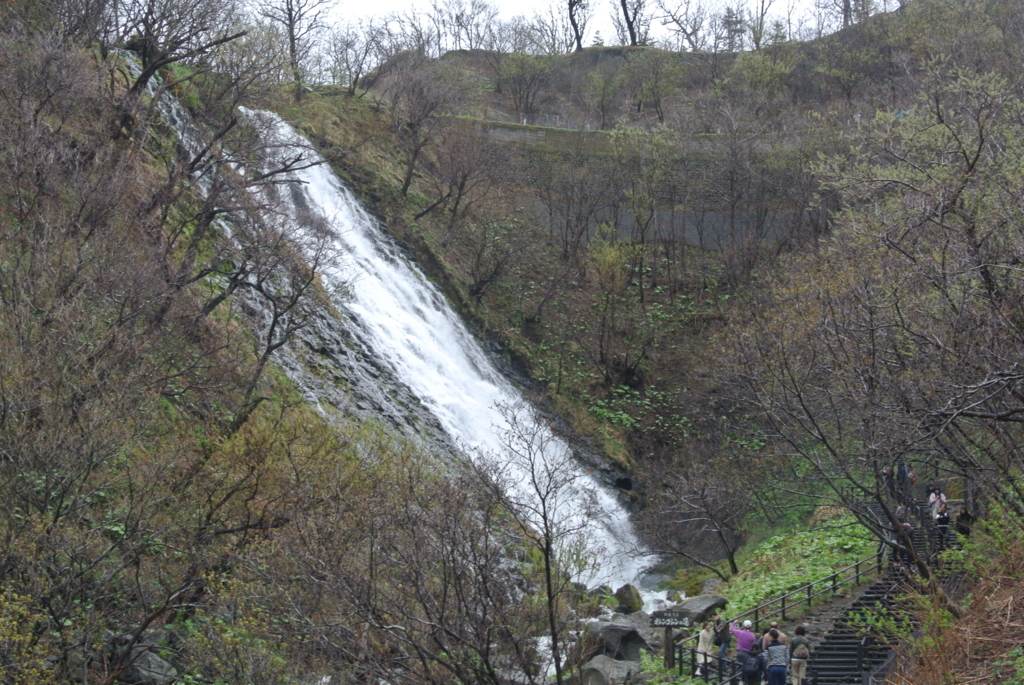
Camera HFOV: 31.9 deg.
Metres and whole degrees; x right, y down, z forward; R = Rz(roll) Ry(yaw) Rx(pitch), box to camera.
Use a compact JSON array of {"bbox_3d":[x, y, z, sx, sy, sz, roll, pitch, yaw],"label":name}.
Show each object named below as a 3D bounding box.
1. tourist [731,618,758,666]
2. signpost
[{"bbox_3d":[6.001,8.023,46.500,0.650,1.680,0.480,2,-7,-18],"label":"tourist"},{"bbox_3d":[4.477,8.390,50.500,1.170,1.720,0.240,-1,-7,6],"label":"signpost"}]

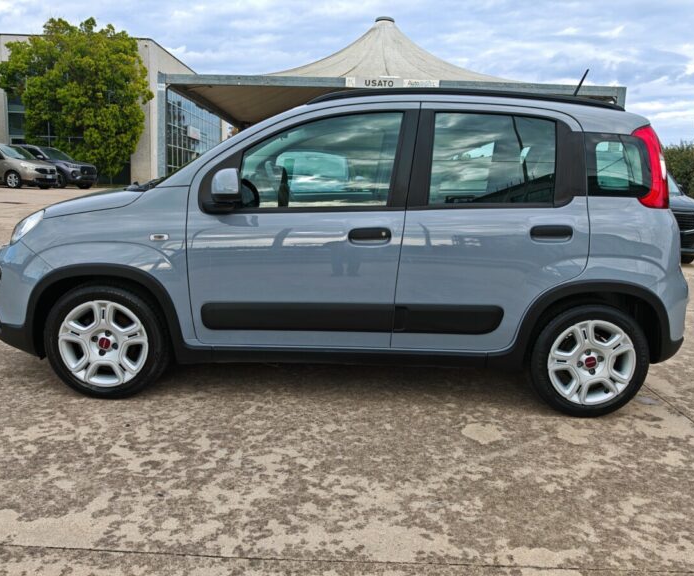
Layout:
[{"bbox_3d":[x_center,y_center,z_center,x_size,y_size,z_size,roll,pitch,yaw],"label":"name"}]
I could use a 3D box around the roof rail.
[{"bbox_3d":[0.573,-0.892,2.875,1.530,0.110,0.050,2,10,-1],"label":"roof rail"}]

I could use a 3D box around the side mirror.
[{"bbox_3d":[-0.537,-0.423,2.623,0.130,0.190,0.190,2,10,-1],"label":"side mirror"}]

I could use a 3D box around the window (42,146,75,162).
[{"bbox_3d":[-10.981,-5.101,22.800,0.850,0.150,1.380,43,13,1],"label":"window"}]

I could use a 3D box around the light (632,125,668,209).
[{"bbox_3d":[1.407,-0.575,2.811,0.180,0.420,0.170,2,0,-1],"label":"light"}]

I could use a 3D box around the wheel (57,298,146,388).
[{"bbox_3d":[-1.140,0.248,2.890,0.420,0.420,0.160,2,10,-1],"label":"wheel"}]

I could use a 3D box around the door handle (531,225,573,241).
[{"bbox_3d":[0.930,-0.256,2.734,0.205,0.075,0.055,2,10,-1],"label":"door handle"}]

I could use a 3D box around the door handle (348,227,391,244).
[{"bbox_3d":[0.102,-0.240,2.732,0.205,0.078,0.055,2,10,-1],"label":"door handle"}]

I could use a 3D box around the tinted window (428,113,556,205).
[{"bbox_3d":[0.672,-0.591,2.758,0.590,0.440,0.060,2,-4,-1],"label":"tinted window"}]

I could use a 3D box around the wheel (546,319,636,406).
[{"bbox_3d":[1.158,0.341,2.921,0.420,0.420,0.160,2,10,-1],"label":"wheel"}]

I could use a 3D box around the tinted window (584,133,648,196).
[{"bbox_3d":[1.242,-0.564,2.766,0.280,0.310,0.060,3,-5,-6],"label":"tinted window"}]

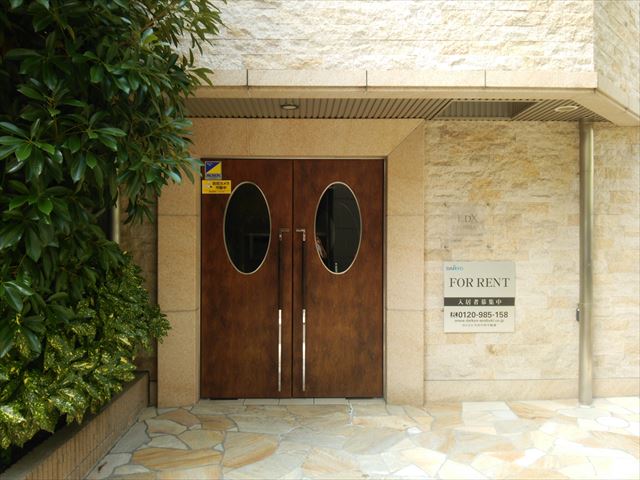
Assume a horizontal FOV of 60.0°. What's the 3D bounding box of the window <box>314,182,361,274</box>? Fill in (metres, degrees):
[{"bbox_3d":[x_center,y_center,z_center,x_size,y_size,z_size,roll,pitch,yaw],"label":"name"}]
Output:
[{"bbox_3d":[0.172,-0.109,5.246,0.445,0.873,0.050,0,0,-2],"label":"window"}]

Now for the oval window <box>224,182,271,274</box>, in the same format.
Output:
[{"bbox_3d":[-0.678,-0.108,5.219,0.443,0.869,0.050,0,0,-2],"label":"oval window"}]

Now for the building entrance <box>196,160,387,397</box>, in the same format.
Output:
[{"bbox_3d":[-0.264,0.365,5.220,1.718,2.258,0.100,0,0,-2],"label":"building entrance"}]

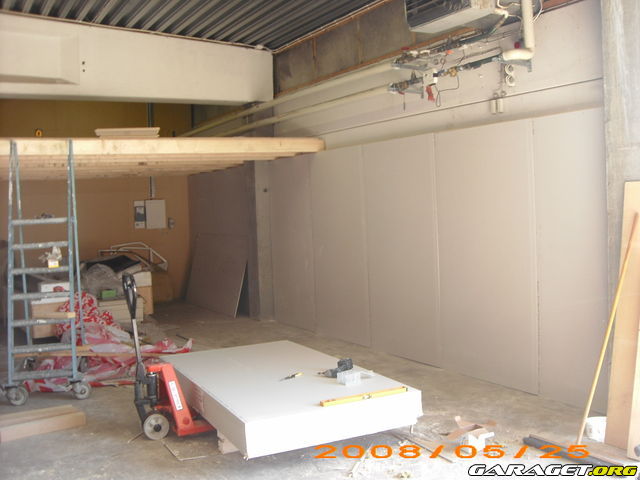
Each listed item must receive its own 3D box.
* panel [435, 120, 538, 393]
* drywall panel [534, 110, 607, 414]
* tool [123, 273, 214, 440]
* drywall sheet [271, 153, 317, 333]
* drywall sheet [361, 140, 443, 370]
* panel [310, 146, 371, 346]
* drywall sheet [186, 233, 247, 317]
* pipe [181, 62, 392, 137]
[{"bbox_3d":[1.446,0.132,6.080,0.016,2.241,1.200,-4,4,-31],"label":"panel"},{"bbox_3d":[1.931,0.156,5.264,0.016,2.241,0.700,-4,4,-31],"label":"drywall panel"},{"bbox_3d":[-0.701,0.789,5.197,1.530,1.200,0.540,-4,4,-31],"label":"tool"},{"bbox_3d":[-0.384,0.041,9.161,0.016,2.241,1.180,-4,4,-31],"label":"drywall sheet"},{"bbox_3d":[0.834,0.102,7.112,0.016,2.241,1.200,-4,4,-31],"label":"drywall sheet"},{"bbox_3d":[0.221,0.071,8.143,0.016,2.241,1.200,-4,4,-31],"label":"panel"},{"bbox_3d":[-1.705,0.531,11.131,0.016,1.200,2.300,13,-5,-30],"label":"drywall sheet"},{"bbox_3d":[-0.871,-1.783,9.359,0.085,0.085,6.100,-4,4,-31],"label":"pipe"}]

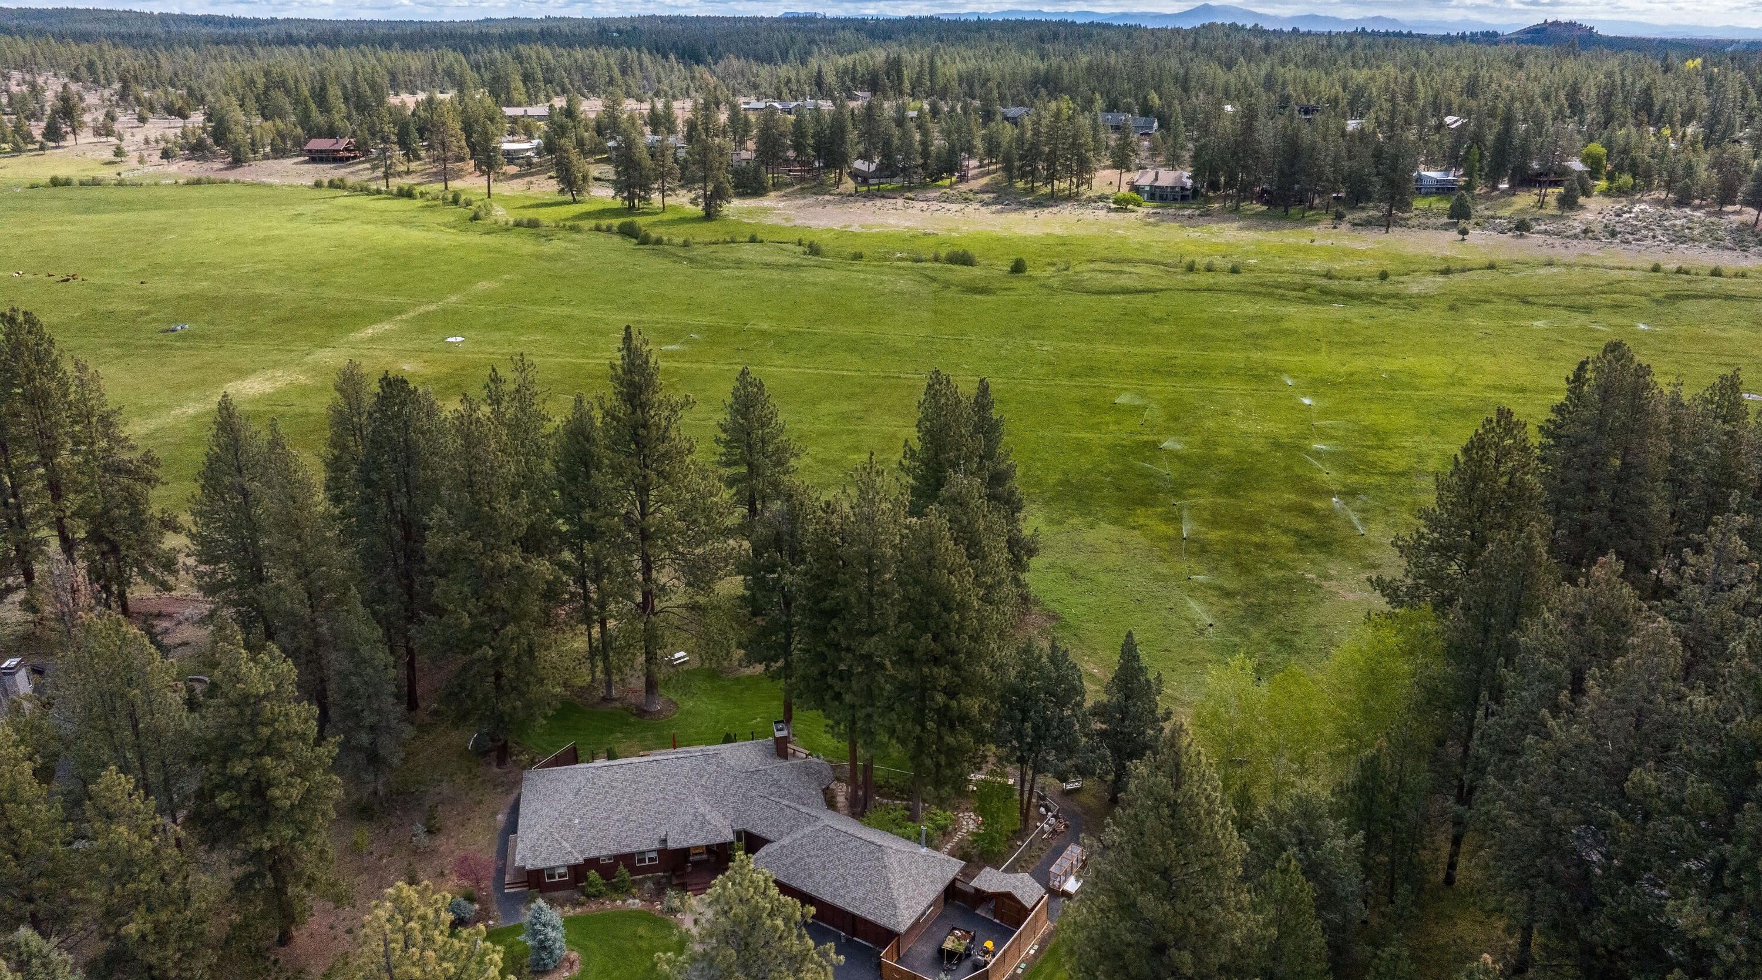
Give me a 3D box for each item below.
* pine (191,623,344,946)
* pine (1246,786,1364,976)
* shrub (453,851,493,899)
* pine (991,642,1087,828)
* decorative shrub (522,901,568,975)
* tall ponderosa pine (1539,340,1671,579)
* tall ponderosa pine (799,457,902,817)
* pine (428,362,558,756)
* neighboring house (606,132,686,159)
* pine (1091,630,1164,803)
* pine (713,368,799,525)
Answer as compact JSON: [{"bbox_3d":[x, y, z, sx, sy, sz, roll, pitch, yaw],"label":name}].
[{"bbox_3d":[-37.800,18.210,73.620,8.720,22.590,8.720,1,21,0],"label":"pine"},{"bbox_3d":[26.170,23.770,73.750,6.990,13.780,6.990,1,21,0],"label":"pine"},{"bbox_3d":[-29.870,28.070,89.340,2.920,3.190,2.920,0,21,0],"label":"shrub"},{"bbox_3d":[12.250,19.000,94.900,7.060,16.390,6.710,0,21,0],"label":"pine"},{"bbox_3d":[-20.465,26.913,74.205,2.768,5.133,2.768,0,21,0],"label":"decorative shrub"},{"bbox_3d":[68.040,0.300,115.010,11.930,29.400,11.930,1,21,0],"label":"tall ponderosa pine"},{"bbox_3d":[-1.620,10.960,86.540,7.610,27.890,7.610,1,21,0],"label":"tall ponderosa pine"},{"bbox_3d":[-32.040,6.670,100.220,10.620,35.290,10.090,0,21,0],"label":"pine"},{"bbox_3d":[-94.030,-134.970,481.820,31.000,7.000,13.000,-5,22,-15],"label":"neighboring house"},{"bbox_3d":[17.871,16.558,88.545,5.291,14.352,5.291,0,21,0],"label":"pine"},{"bbox_3d":[-11.480,1.125,113.106,7.528,25.835,7.528,0,21,0],"label":"pine"}]

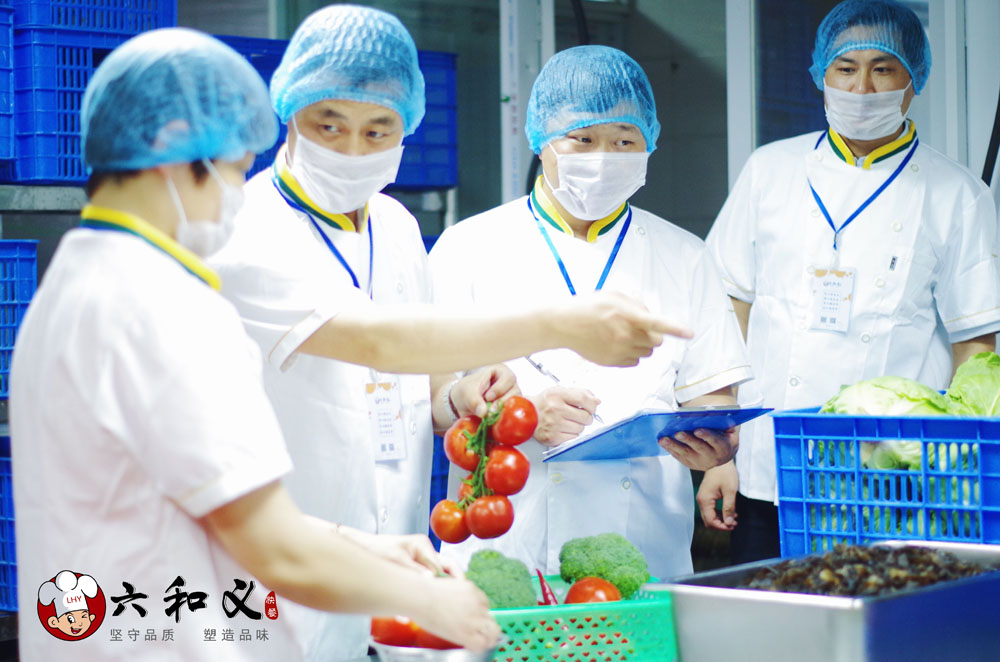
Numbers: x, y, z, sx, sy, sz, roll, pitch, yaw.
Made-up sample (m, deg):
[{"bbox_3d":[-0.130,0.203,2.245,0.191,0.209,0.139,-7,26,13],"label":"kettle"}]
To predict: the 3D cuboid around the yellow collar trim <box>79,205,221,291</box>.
[{"bbox_3d":[-0.392,-0.102,2.340,0.170,0.050,0.140,25,-8,-18],"label":"yellow collar trim"}]

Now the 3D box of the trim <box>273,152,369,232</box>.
[{"bbox_3d":[-0.247,-0.203,2.980,0.150,0.120,0.150,-1,1,-35],"label":"trim"}]

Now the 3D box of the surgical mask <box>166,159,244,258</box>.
[{"bbox_3d":[-0.334,-0.138,2.380,0.100,0.115,0.145,21,-8,-24],"label":"surgical mask"}]

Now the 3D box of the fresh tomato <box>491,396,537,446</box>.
[{"bbox_3d":[0.018,0.112,2.580,0.060,0.060,0.060,-1,1,0],"label":"fresh tomato"}]

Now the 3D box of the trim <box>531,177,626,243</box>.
[{"bbox_3d":[0.121,-0.192,3.200,0.150,0.115,0.140,-1,1,-6],"label":"trim"}]

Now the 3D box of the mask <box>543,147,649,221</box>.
[{"bbox_3d":[0.147,-0.224,3.160,0.150,0.112,0.110,3,2,-14],"label":"mask"}]

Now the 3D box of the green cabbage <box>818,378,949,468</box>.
[{"bbox_3d":[0.571,0.137,3.070,0.190,0.145,0.180,0,1,25],"label":"green cabbage"}]

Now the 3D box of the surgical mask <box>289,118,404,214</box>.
[{"bbox_3d":[-0.214,-0.231,2.920,0.150,0.125,0.110,6,3,-20],"label":"surgical mask"}]

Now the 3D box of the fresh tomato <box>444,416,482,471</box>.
[{"bbox_3d":[-0.040,0.147,2.720,0.067,0.067,0.062,11,-34,-17],"label":"fresh tomato"}]

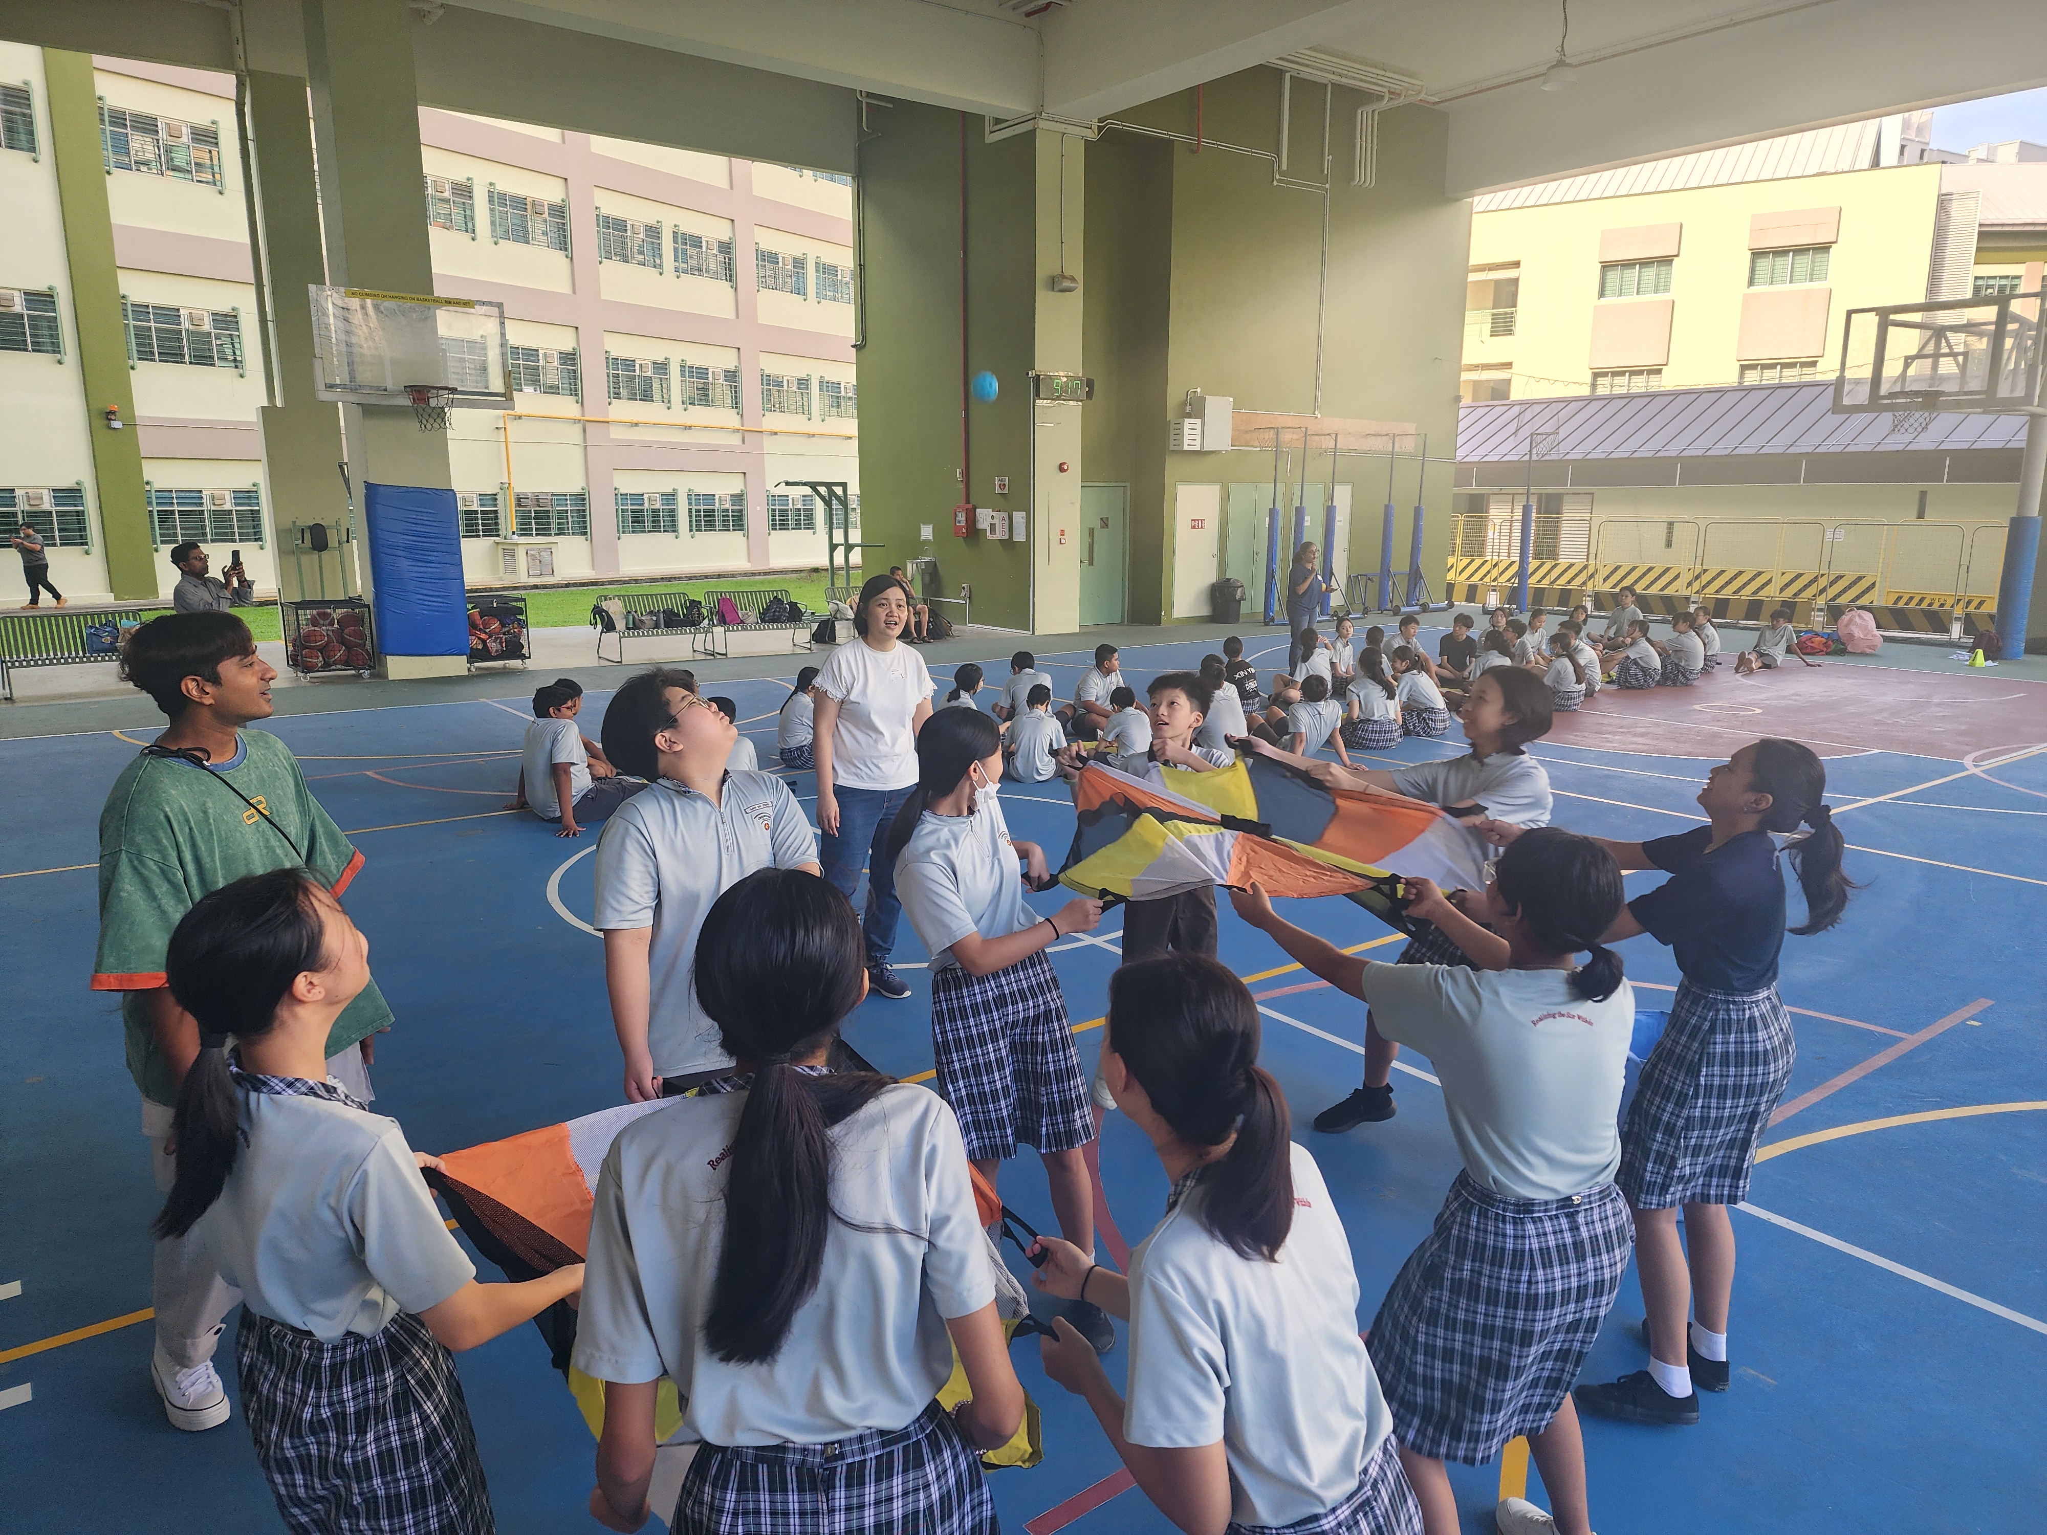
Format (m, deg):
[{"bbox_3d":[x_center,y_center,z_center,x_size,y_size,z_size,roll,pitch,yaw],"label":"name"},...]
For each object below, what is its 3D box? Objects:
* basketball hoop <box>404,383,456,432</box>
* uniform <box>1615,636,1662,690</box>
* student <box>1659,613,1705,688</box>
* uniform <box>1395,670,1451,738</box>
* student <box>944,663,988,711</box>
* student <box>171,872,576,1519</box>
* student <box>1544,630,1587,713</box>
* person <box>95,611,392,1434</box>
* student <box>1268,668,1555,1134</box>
[{"bbox_3d":[-6.034,-3.661,13.890,0.490,0.480,0.520,-8,14,-36],"label":"basketball hoop"},{"bbox_3d":[6.650,-1.173,14.714,0.500,0.550,0.430,7,13,31],"label":"uniform"},{"bbox_3d":[7.134,-1.303,14.759,0.640,0.790,0.450,6,13,29],"label":"student"},{"bbox_3d":[3.433,-0.581,11.695,0.480,0.550,0.430,11,15,43],"label":"uniform"},{"bbox_3d":[-0.402,-0.489,10.797,0.640,0.710,0.480,-10,15,-40],"label":"student"},{"bbox_3d":[-0.804,0.857,1.733,0.600,1.530,0.440,-9,15,-39],"label":"student"},{"bbox_3d":[5.201,-0.951,13.092,0.480,0.740,0.600,-3,12,-16],"label":"student"},{"bbox_3d":[-1.716,0.541,2.985,0.420,1.710,0.580,7,13,31],"label":"person"},{"bbox_3d":[1.222,0.399,4.365,0.920,1.460,0.480,-6,12,-27],"label":"student"}]

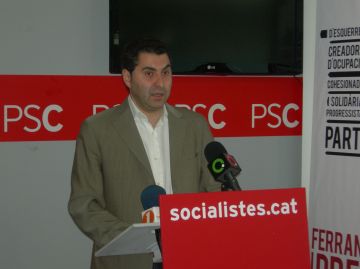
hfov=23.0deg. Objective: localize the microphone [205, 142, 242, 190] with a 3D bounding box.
[{"bbox_3d":[0.134,0.107,2.460,0.062,0.215,0.062,-40,-36,15],"label":"microphone"}]

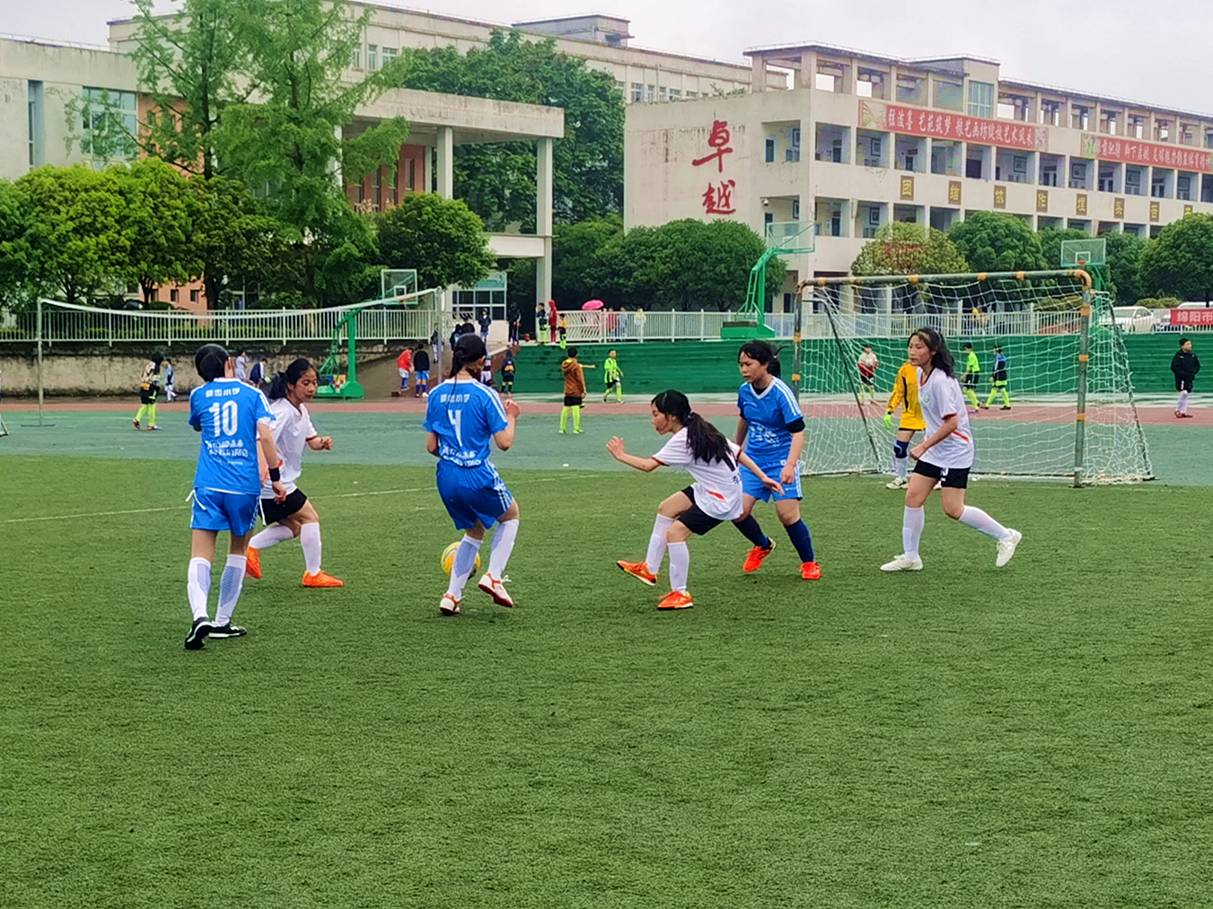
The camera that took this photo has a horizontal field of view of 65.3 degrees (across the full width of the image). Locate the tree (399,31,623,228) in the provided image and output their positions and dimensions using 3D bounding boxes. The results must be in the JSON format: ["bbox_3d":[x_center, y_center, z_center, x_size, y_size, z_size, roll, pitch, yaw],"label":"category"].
[{"bbox_3d":[-5.476,-14.829,53.082,12.600,17.000,11.000,0,6,0],"label":"tree"}]

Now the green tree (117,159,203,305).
[{"bbox_3d":[-15.238,-6.815,31.938,3.221,5.992,3.221,0,6,0],"label":"green tree"}]

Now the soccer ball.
[{"bbox_3d":[-0.816,0.597,5.300,0.218,0.218,0.218,0,6,0],"label":"soccer ball"}]

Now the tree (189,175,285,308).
[{"bbox_3d":[-12.904,-6.831,32.699,3.600,5.575,3.600,0,6,0],"label":"tree"}]

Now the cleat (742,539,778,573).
[{"bbox_3d":[0.890,0.598,5.500,0.250,0.105,0.100,-44,21,-30],"label":"cleat"}]

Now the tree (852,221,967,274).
[{"bbox_3d":[13.274,-7.554,41.415,5.264,4.939,5.264,0,6,0],"label":"tree"}]

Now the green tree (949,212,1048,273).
[{"bbox_3d":[17.816,-8.021,42.687,4.400,5.790,4.400,0,6,0],"label":"green tree"}]

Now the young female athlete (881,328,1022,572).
[{"bbox_3d":[2.225,-0.026,6.099,0.860,1.566,0.500,-2,7,-17],"label":"young female athlete"}]

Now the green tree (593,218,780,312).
[{"bbox_3d":[3.410,-7.332,39.730,7.700,5.008,5.500,0,6,0],"label":"green tree"}]

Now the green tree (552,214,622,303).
[{"bbox_3d":[-0.955,-8.248,44.355,4.022,5.760,4.022,0,6,0],"label":"green tree"}]

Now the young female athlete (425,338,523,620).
[{"bbox_3d":[-0.718,0.109,5.145,0.470,1.511,0.500,2,7,18],"label":"young female athlete"}]

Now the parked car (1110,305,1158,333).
[{"bbox_3d":[26.059,-6.559,47.363,1.800,1.550,4.400,6,8,41],"label":"parked car"}]

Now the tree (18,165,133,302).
[{"bbox_3d":[-17.932,-6.694,31.951,3.852,5.749,3.852,0,6,0],"label":"tree"}]

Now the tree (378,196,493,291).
[{"bbox_3d":[-6.109,-6.678,33.726,4.200,5.072,4.200,0,6,0],"label":"tree"}]

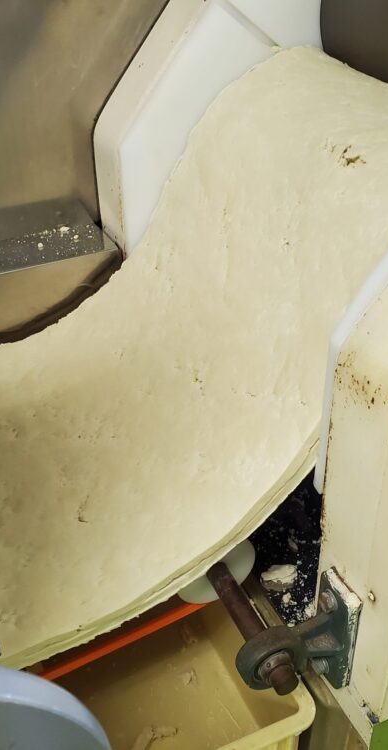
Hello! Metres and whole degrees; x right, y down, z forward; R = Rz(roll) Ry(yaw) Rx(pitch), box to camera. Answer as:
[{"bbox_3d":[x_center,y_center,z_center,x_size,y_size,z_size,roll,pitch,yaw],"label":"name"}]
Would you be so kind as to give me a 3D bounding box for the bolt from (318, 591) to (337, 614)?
[{"bbox_3d":[0.135,0.229,0.757,0.009,0.022,0.022,-16,39,-20],"label":"bolt"}]

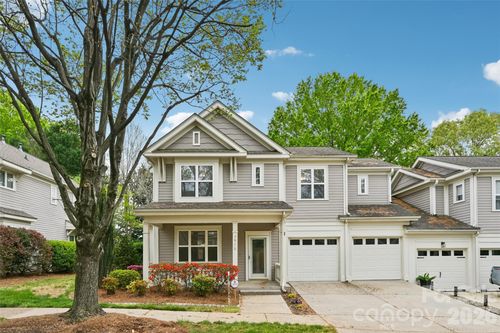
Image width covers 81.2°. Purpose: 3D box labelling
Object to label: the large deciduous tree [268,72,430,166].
[{"bbox_3d":[10.100,-1.200,29.600,16.500,16.800,15.500,0,-6,0],"label":"large deciduous tree"}]

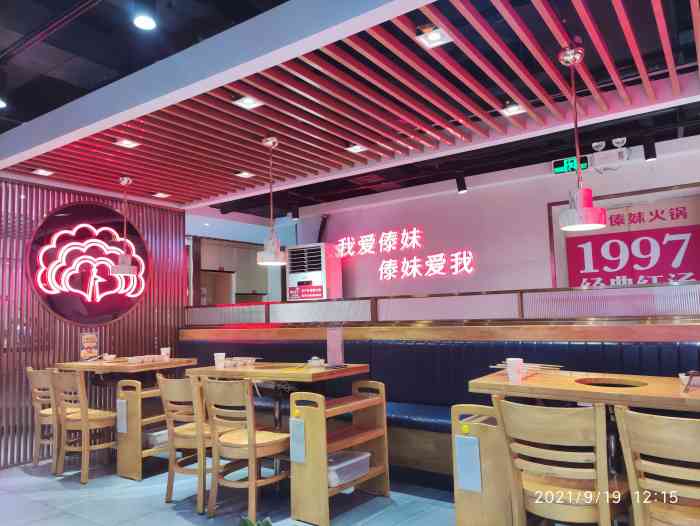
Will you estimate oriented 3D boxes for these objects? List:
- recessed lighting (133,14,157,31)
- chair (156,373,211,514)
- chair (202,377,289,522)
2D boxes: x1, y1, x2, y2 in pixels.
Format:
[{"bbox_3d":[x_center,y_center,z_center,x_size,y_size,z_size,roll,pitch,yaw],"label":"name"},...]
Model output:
[{"bbox_3d":[-1.096,-1.277,2.811,0.125,0.045,0.125,-2,-5,0],"label":"recessed lighting"},{"bbox_3d":[-0.937,1.097,3.329,0.391,0.793,0.431,-5,-7,35],"label":"chair"},{"bbox_3d":[-0.543,1.036,3.049,0.410,0.786,0.480,-5,-7,35],"label":"chair"}]

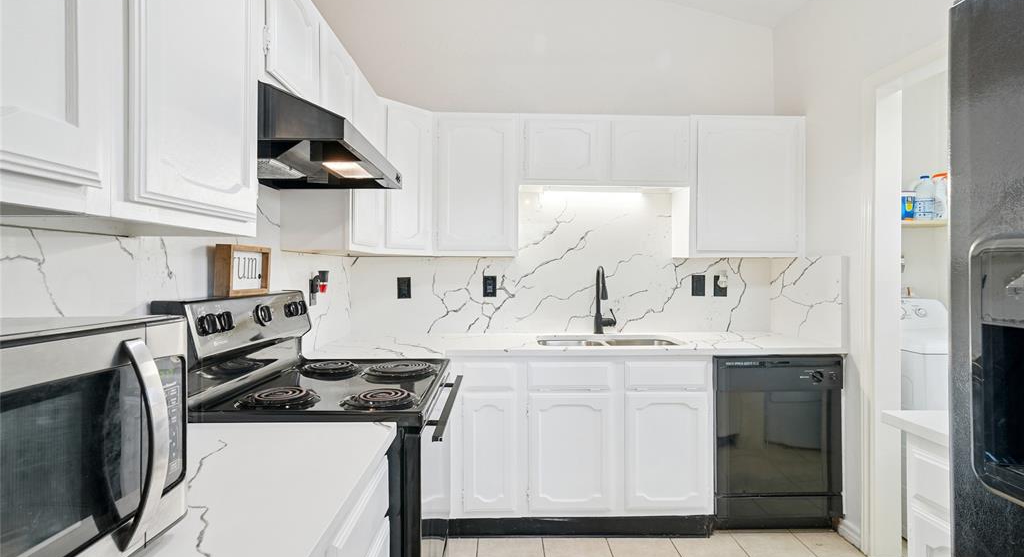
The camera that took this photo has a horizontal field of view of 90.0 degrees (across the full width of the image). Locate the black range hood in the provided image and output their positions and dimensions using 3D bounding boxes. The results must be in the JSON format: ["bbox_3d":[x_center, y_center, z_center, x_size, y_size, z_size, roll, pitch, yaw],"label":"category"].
[{"bbox_3d":[-0.666,-0.427,1.650,0.480,0.148,0.752,0,1,-1],"label":"black range hood"}]

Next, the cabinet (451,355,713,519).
[{"bbox_3d":[0.321,0.751,2.692,1.234,0.787,0.599,0,1,-1],"label":"cabinet"}]

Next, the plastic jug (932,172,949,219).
[{"bbox_3d":[2.475,-0.467,2.950,0.095,0.290,0.070,0,1,-1],"label":"plastic jug"}]

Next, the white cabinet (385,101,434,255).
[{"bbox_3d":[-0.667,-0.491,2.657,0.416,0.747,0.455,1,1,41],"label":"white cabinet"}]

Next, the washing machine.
[{"bbox_3d":[2.247,0.693,2.762,0.678,1.119,0.673,0,1,-1],"label":"washing machine"}]

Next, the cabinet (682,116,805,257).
[{"bbox_3d":[1.237,-0.486,2.848,0.610,0.747,0.332,0,1,-1],"label":"cabinet"}]

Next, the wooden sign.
[{"bbox_3d":[-0.858,-0.021,1.637,0.050,0.150,0.267,0,1,-1],"label":"wooden sign"}]

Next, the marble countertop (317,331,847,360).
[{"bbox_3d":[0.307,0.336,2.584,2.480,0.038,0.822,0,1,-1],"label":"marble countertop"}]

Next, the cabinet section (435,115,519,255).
[{"bbox_3d":[-0.195,-0.503,2.910,0.455,0.757,0.320,0,1,-1],"label":"cabinet section"}]

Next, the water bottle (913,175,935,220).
[{"bbox_3d":[2.356,-0.463,2.923,0.107,0.253,0.107,0,1,-1],"label":"water bottle"}]

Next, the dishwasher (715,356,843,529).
[{"bbox_3d":[1.241,0.796,2.689,0.608,0.874,0.604,0,1,-1],"label":"dishwasher"}]

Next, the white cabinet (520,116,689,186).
[{"bbox_3d":[0.477,-0.673,2.826,0.898,0.375,0.332,0,1,-1],"label":"white cabinet"}]

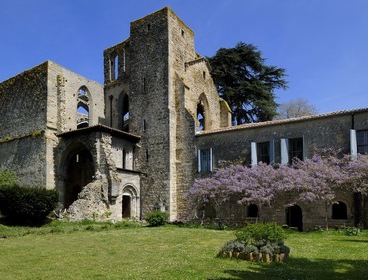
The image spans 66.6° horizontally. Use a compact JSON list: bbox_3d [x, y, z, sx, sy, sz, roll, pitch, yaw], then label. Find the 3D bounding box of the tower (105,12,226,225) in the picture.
[{"bbox_3d":[-2.700,-1.600,29.800,11.600,18.800,7.800,-5,-8,34],"label":"tower"}]

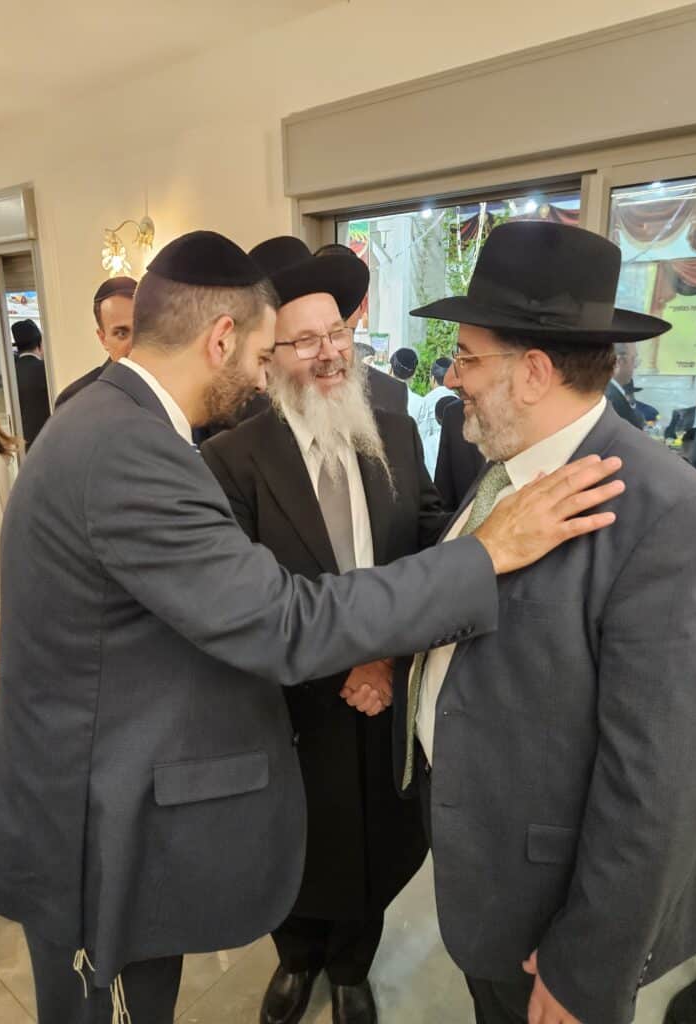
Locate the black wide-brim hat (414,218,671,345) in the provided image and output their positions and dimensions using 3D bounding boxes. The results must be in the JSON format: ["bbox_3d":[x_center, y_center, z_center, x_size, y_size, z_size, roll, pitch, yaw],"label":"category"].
[{"bbox_3d":[0.269,-0.317,0.945,0.365,0.150,0.320,7,20,11],"label":"black wide-brim hat"}]

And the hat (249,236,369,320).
[{"bbox_3d":[-0.109,-0.462,1.340,0.320,0.150,0.360,-17,9,-21],"label":"hat"}]

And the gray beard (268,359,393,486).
[{"bbox_3d":[-0.038,-0.166,1.260,0.200,0.240,0.140,-14,11,-22],"label":"gray beard"}]

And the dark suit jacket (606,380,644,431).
[{"bbox_3d":[1.756,-0.462,4.400,0.340,0.780,0.500,5,16,21],"label":"dark suit jacket"}]

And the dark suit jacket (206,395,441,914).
[{"bbox_3d":[-0.035,0.312,1.486,0.560,1.100,0.380,-3,15,-7],"label":"dark suit jacket"}]

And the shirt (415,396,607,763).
[{"bbox_3d":[0.267,0.096,1.008,0.330,0.580,0.460,-6,15,-19],"label":"shirt"}]

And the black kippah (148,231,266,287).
[{"bbox_3d":[-0.195,-0.351,0.945,0.165,0.070,0.165,-7,23,-30],"label":"black kippah"}]

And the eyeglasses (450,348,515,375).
[{"bbox_3d":[0.206,-0.203,0.920,0.140,0.050,0.145,5,18,10],"label":"eyeglasses"}]

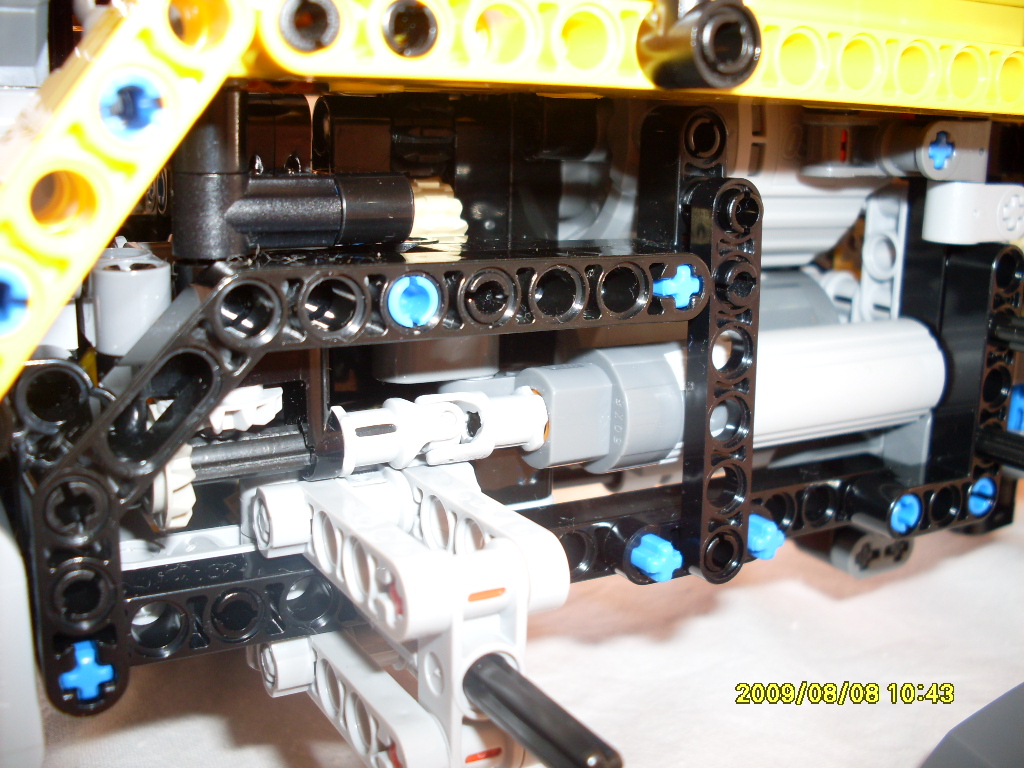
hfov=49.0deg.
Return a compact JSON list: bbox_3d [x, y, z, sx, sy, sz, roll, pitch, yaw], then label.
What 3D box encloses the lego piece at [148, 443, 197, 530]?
[{"bbox_3d":[-0.034,0.008,0.109,0.006,0.012,0.012,-6,13,-29],"label":"lego piece"}]

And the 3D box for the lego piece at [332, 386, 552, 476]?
[{"bbox_3d":[-0.008,0.005,0.124,0.024,0.008,0.008,-6,13,-29],"label":"lego piece"}]

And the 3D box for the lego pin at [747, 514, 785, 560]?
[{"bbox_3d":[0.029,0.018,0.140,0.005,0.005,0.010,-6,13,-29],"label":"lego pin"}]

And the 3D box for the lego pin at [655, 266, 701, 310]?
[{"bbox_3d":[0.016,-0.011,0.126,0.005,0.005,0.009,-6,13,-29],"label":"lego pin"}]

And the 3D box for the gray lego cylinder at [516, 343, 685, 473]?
[{"bbox_3d":[0.010,0.004,0.134,0.018,0.015,0.015,-6,13,-29],"label":"gray lego cylinder"}]

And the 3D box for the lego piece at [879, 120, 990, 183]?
[{"bbox_3d":[0.053,-0.030,0.143,0.015,0.007,0.008,-6,13,-29],"label":"lego piece"}]

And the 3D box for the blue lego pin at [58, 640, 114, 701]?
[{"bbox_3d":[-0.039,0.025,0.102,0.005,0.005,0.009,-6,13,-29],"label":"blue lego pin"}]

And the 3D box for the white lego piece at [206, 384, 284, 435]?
[{"bbox_3d":[-0.028,0.002,0.112,0.012,0.005,0.012,-6,13,-29],"label":"white lego piece"}]

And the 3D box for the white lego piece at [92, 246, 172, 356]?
[{"bbox_3d":[-0.037,-0.008,0.109,0.007,0.010,0.007,-6,13,-29],"label":"white lego piece"}]

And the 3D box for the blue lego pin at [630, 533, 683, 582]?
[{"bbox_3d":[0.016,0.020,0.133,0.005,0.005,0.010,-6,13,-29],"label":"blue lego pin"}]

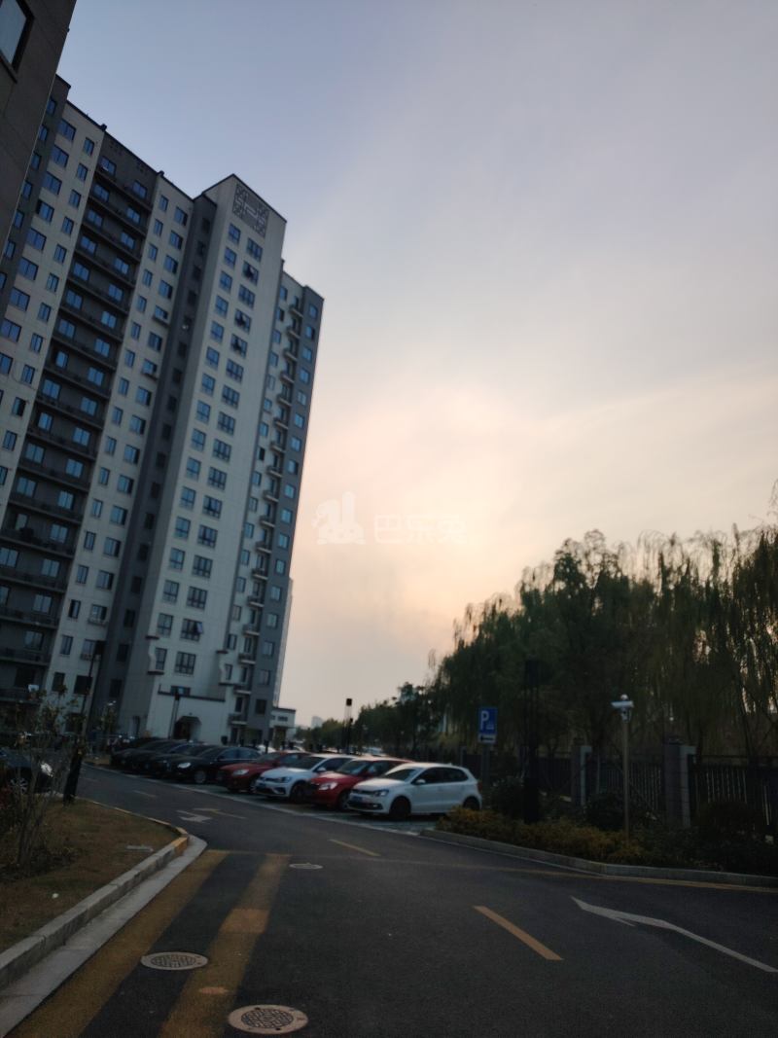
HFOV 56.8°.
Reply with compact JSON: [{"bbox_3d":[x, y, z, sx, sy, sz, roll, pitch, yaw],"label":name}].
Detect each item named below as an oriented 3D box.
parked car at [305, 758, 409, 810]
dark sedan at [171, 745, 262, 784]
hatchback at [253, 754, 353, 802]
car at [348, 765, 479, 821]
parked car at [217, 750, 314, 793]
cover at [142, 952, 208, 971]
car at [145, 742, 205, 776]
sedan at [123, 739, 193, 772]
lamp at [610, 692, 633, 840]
[{"bbox_3d":[-0.722,8.130,22.151,4.350,1.550,1.790,18,-23,-34],"label":"parked car"},{"bbox_3d":[-6.616,10.106,29.456,4.650,1.470,1.800,16,-22,-31],"label":"dark sedan"},{"bbox_3d":[-2.300,8.645,24.103,4.260,1.470,1.800,18,-23,-34],"label":"hatchback"},{"bbox_3d":[0.753,7.609,20.149,3.980,1.460,1.690,18,-23,-34],"label":"car"},{"bbox_3d":[-4.027,9.292,26.474,4.450,1.480,1.790,18,-23,-34],"label":"parked car"},{"bbox_3d":[-1.432,2.974,4.800,0.450,0.040,0.450,5,-19,0],"label":"cover"},{"bbox_3d":[-8.370,10.718,31.737,4.650,1.480,1.800,16,-22,-29],"label":"car"},{"bbox_3d":[-10.174,11.335,34.014,4.700,1.480,1.810,15,-22,-28],"label":"sedan"},{"bbox_3d":[4.098,4.466,12.538,0.420,2.775,0.240,5,-19,0],"label":"lamp"}]

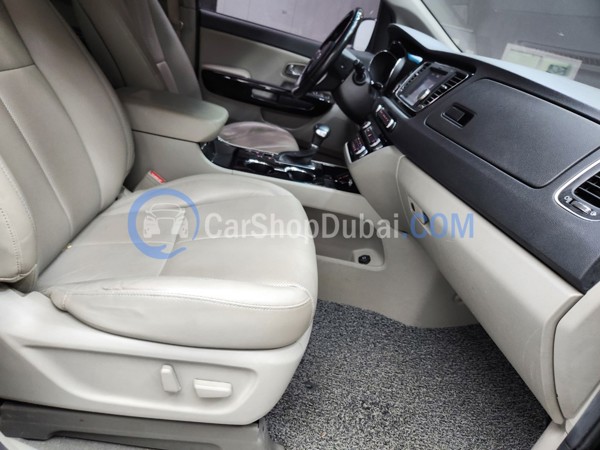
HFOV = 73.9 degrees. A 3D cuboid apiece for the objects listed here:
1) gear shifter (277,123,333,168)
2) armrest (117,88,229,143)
[{"bbox_3d":[0.011,-0.265,1.264,0.150,0.138,0.075,9,26,-12],"label":"gear shifter"},{"bbox_3d":[-0.387,-0.323,1.143,0.360,0.075,0.235,9,26,-12],"label":"armrest"}]

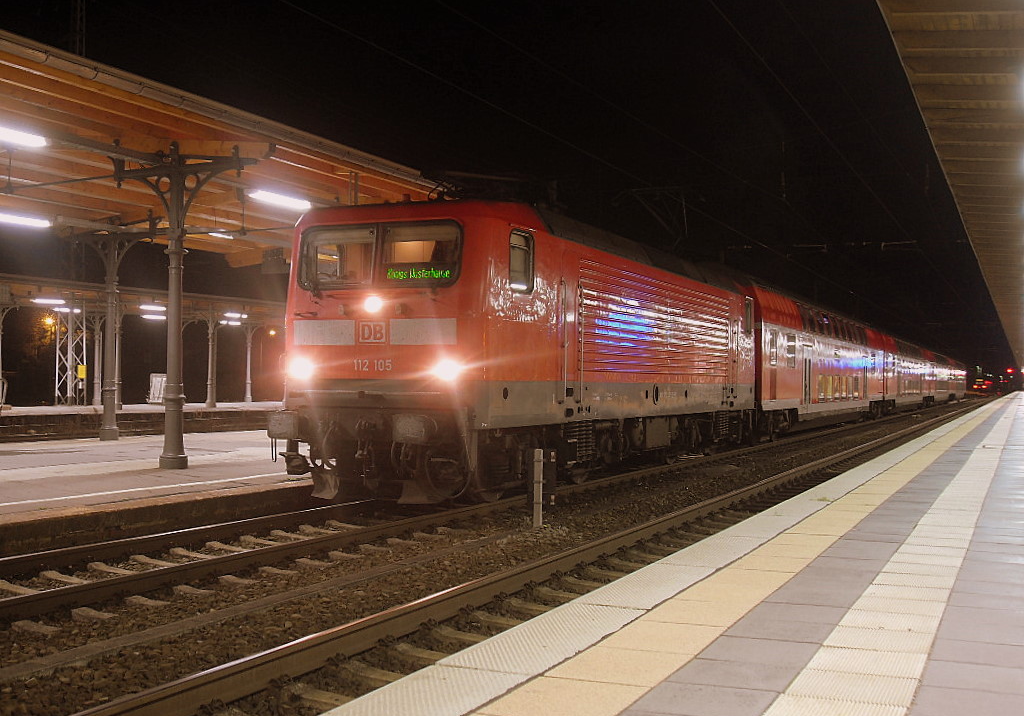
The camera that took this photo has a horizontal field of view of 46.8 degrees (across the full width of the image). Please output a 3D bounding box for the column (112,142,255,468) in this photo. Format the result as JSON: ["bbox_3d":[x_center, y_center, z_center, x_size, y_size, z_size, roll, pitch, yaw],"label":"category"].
[{"bbox_3d":[-5.062,-0.796,18.039,2.600,4.950,0.450,0,-2,23],"label":"column"}]

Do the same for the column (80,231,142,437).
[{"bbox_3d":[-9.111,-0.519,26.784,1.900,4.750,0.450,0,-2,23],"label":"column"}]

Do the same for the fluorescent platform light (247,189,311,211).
[{"bbox_3d":[-4.069,-2.777,20.800,0.200,0.140,1.600,0,-2,23],"label":"fluorescent platform light"}]

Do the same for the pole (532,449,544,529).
[{"bbox_3d":[0.303,1.488,13.612,0.110,0.920,0.090,0,-2,23],"label":"pole"}]

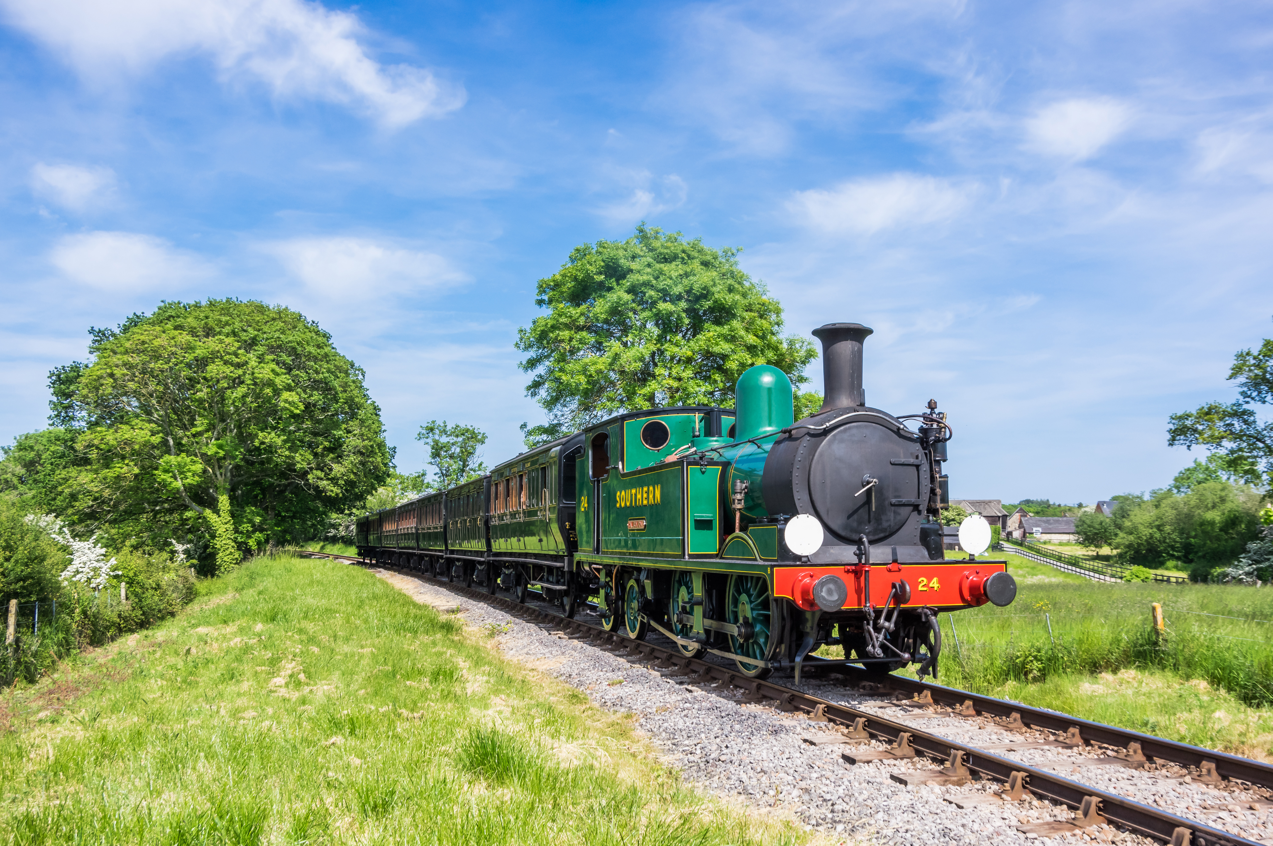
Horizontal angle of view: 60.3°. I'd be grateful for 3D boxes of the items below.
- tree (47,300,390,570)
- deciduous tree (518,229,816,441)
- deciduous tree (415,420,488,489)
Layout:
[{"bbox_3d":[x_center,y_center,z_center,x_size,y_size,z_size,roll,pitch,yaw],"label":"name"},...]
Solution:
[{"bbox_3d":[-22.915,0.697,61.285,17.790,15.360,16.370,2,-7,-20],"label":"tree"},{"bbox_3d":[1.228,-0.511,41.792,11.650,14.520,11.070,0,-6,2],"label":"deciduous tree"},{"bbox_3d":[-13.014,4.870,76.925,5.040,10.220,4.790,1,-6,-10],"label":"deciduous tree"}]

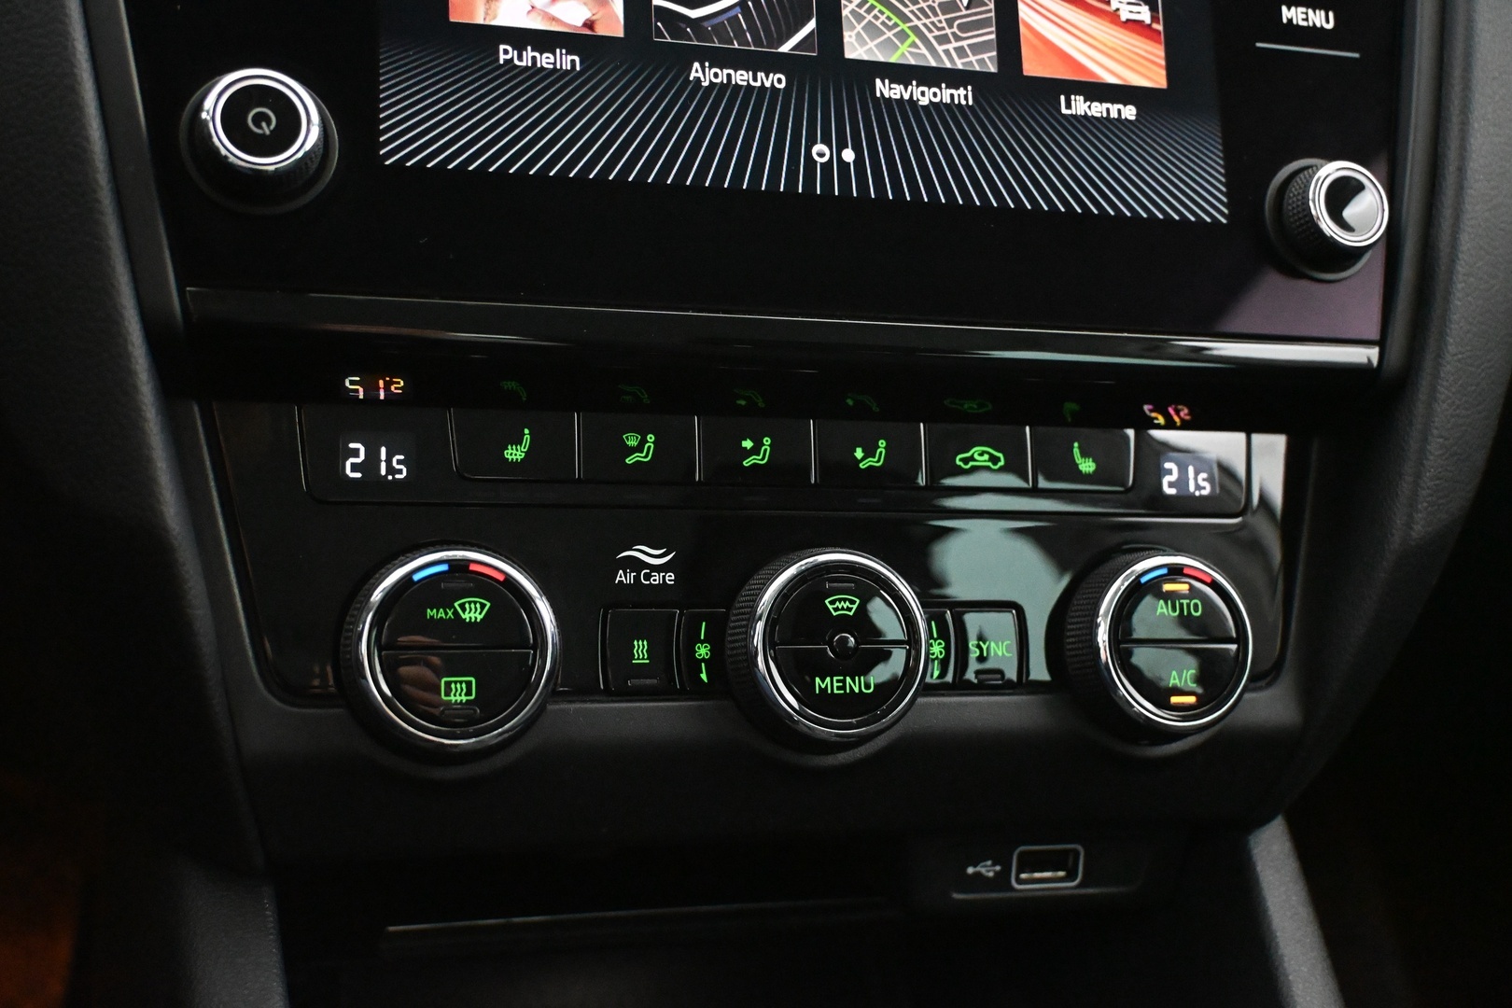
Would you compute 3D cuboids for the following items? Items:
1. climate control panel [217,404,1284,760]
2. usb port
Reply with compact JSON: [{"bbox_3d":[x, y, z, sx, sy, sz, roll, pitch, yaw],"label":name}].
[{"bbox_3d":[0.013,0.012,0.341,0.228,0.069,0.025,1,-9,-17],"label":"climate control panel"},{"bbox_3d":[0.060,0.076,0.366,0.016,0.009,0.007,1,8,-17],"label":"usb port"}]

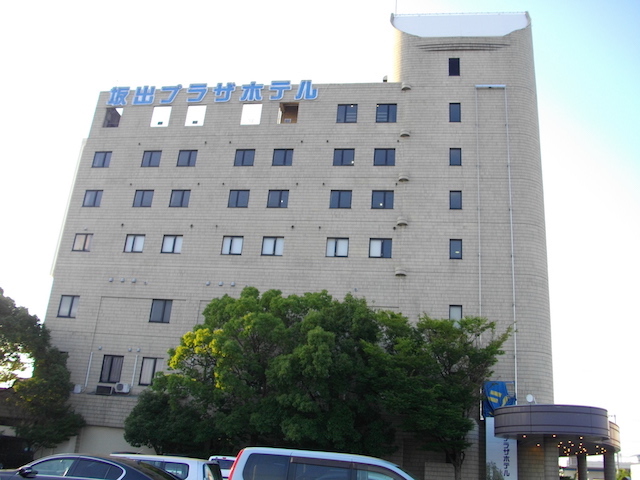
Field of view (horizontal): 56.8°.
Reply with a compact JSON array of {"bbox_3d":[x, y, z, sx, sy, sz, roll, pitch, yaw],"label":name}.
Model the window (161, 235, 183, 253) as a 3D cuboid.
[{"bbox_3d":[-8.786,0.249,35.233,1.236,1.197,0.150,1,-21,9],"label":"window"}]

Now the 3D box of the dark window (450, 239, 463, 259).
[{"bbox_3d":[7.949,0.577,34.478,0.691,1.210,0.120,1,-21,10],"label":"dark window"}]

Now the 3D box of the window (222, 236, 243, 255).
[{"bbox_3d":[-5.224,0.328,35.323,1.267,1.174,0.150,1,-21,10],"label":"window"}]

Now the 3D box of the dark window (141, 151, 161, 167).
[{"bbox_3d":[-11.376,-5.467,40.148,1.280,1.238,0.120,1,-21,10],"label":"dark window"}]

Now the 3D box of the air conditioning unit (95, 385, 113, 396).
[{"bbox_3d":[-11.893,8.368,32.758,0.872,0.504,0.300,1,-21,10],"label":"air conditioning unit"}]

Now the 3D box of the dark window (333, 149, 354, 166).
[{"bbox_3d":[1.559,-5.259,37.872,1.326,1.238,0.120,1,-21,10],"label":"dark window"}]

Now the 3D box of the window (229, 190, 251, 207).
[{"bbox_3d":[-5.170,-2.591,37.957,1.310,1.213,0.120,1,-21,10],"label":"window"}]

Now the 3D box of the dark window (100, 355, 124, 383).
[{"bbox_3d":[-11.825,7.334,33.673,1.225,1.525,0.150,1,-21,10],"label":"dark window"}]

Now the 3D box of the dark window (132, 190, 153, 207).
[{"bbox_3d":[-11.158,-2.624,37.461,1.256,1.181,0.150,1,-21,10],"label":"dark window"}]

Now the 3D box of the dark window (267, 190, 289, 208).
[{"bbox_3d":[-2.533,-2.490,35.981,1.286,1.187,0.150,1,-21,10],"label":"dark window"}]

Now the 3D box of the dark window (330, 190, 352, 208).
[{"bbox_3d":[1.227,-2.388,34.678,1.269,1.194,0.150,1,-21,9],"label":"dark window"}]

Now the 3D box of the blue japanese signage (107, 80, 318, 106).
[{"bbox_3d":[-7.610,-10.156,41.039,15.326,1.441,0.250,1,-21,10],"label":"blue japanese signage"}]

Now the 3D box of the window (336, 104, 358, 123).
[{"bbox_3d":[1.699,-7.859,36.786,1.269,1.355,0.150,1,-21,9],"label":"window"}]

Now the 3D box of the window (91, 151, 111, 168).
[{"bbox_3d":[-14.073,-5.193,38.254,1.254,1.203,0.150,1,-21,9],"label":"window"}]

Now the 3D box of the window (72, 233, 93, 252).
[{"bbox_3d":[-14.826,0.163,36.977,1.219,1.173,0.150,1,-21,10],"label":"window"}]

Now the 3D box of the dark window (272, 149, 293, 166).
[{"bbox_3d":[-2.307,-5.149,36.985,1.256,1.184,0.150,1,-21,10],"label":"dark window"}]

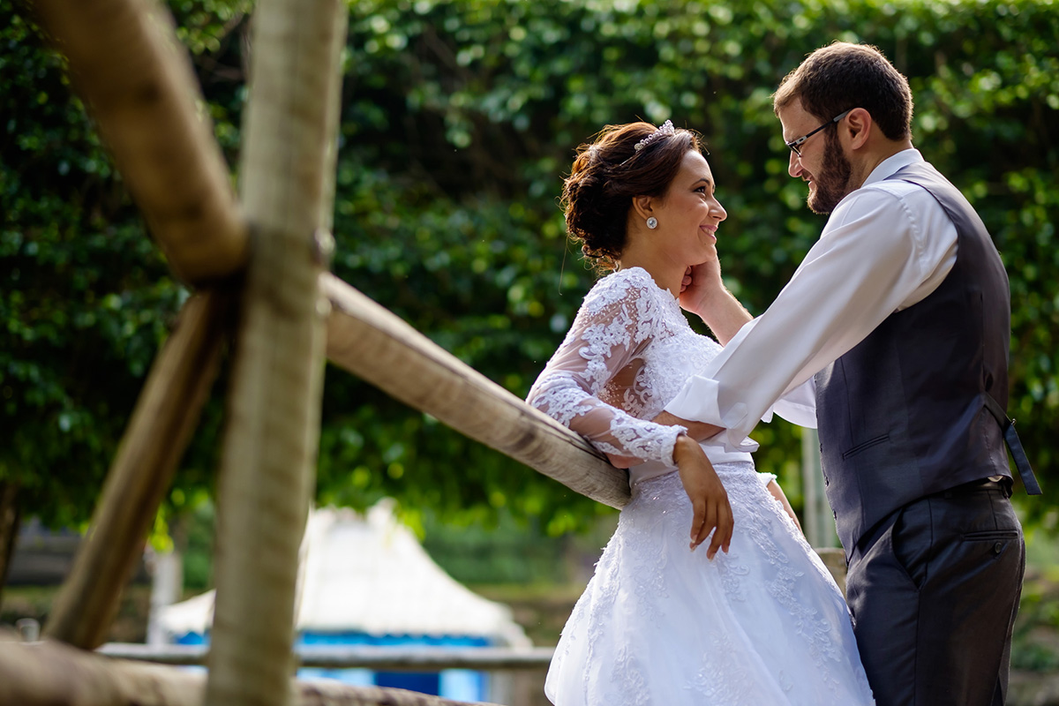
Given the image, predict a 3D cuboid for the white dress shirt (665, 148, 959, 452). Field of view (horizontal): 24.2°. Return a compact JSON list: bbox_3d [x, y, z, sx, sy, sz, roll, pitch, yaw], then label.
[{"bbox_3d":[0.462,-0.065,3.820,0.500,0.520,0.500,0,-4,0],"label":"white dress shirt"}]

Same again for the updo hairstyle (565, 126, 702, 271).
[{"bbox_3d":[0.161,-0.246,3.880,0.215,0.235,0.185,-1,-4,9],"label":"updo hairstyle"}]

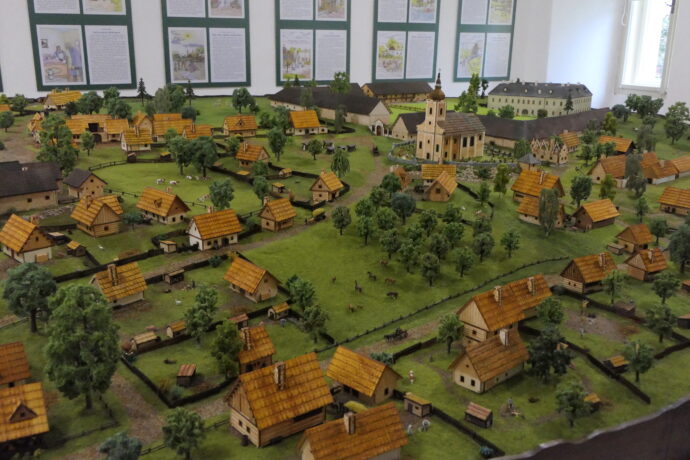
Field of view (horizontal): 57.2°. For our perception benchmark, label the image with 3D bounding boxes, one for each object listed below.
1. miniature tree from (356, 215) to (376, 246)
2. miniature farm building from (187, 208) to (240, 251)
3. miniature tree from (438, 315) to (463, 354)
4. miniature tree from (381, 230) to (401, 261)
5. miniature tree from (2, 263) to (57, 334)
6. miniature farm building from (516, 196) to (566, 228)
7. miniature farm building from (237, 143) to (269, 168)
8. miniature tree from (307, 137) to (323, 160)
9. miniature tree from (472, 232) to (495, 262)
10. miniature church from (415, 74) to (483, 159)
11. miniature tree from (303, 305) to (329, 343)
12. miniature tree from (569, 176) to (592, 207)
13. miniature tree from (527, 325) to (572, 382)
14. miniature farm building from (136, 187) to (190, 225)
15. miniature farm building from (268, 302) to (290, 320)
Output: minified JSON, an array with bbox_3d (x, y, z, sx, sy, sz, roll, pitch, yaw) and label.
[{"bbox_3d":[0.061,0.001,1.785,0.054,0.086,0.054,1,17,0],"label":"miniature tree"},{"bbox_3d":[-0.391,-0.015,1.889,0.139,0.119,0.092,-14,23,-40],"label":"miniature farm building"},{"bbox_3d":[0.198,0.197,1.184,0.045,0.081,0.045,1,17,0],"label":"miniature tree"},{"bbox_3d":[0.108,0.035,1.470,0.048,0.072,0.048,1,19,0],"label":"miniature tree"},{"bbox_3d":[-0.616,0.134,1.241,0.104,0.147,0.104,1,17,0],"label":"miniature tree"},{"bbox_3d":[0.554,-0.051,1.785,0.118,0.062,0.056,17,24,41],"label":"miniature farm building"},{"bbox_3d":[-0.409,-0.332,2.807,0.118,0.089,0.099,10,19,28],"label":"miniature farm building"},{"bbox_3d":[-0.112,-0.297,2.345,0.056,0.076,0.056,1,19,0],"label":"miniature tree"},{"bbox_3d":[0.390,0.051,1.766,0.060,0.084,0.057,5,18,12],"label":"miniature tree"},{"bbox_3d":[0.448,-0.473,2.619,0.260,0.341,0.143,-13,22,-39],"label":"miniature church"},{"bbox_3d":[-0.057,0.182,1.221,0.050,0.078,0.050,1,17,0],"label":"miniature tree"},{"bbox_3d":[0.870,-0.134,2.315,0.080,0.116,0.076,8,19,20],"label":"miniature tree"},{"bbox_3d":[0.383,0.232,1.165,0.081,0.111,0.077,7,19,19],"label":"miniature tree"},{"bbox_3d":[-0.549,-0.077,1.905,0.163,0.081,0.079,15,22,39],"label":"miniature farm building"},{"bbox_3d":[-0.124,0.153,1.193,0.020,0.022,0.036,18,25,40],"label":"miniature farm building"}]

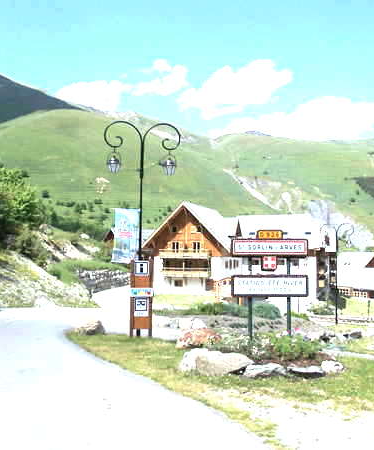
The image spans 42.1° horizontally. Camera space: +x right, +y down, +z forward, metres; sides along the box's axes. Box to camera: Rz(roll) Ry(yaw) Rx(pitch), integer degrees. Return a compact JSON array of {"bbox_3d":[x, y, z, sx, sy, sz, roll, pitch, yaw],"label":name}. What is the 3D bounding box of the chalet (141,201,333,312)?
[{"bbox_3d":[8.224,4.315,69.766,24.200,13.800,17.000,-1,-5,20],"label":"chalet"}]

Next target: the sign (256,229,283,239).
[{"bbox_3d":[1.903,0.213,11.100,0.580,0.210,0.050,0,-5,3],"label":"sign"}]

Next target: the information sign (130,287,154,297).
[{"bbox_3d":[-1.073,1.604,11.600,0.560,0.190,0.050,1,-5,0],"label":"information sign"}]

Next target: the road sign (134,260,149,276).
[{"bbox_3d":[-1.068,1.047,11.600,0.365,0.360,0.040,1,-5,0],"label":"road sign"}]

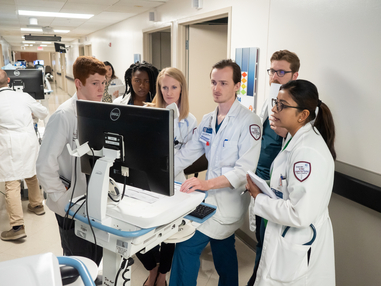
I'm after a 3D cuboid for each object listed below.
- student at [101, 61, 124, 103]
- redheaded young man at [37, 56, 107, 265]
[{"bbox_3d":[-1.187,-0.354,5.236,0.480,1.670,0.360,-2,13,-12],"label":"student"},{"bbox_3d":[-0.720,0.328,2.272,0.420,1.720,0.540,11,16,38],"label":"redheaded young man"}]

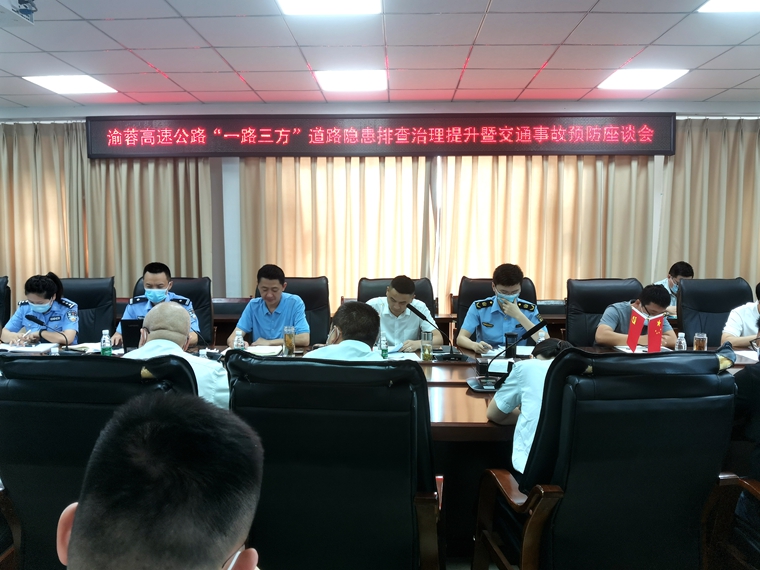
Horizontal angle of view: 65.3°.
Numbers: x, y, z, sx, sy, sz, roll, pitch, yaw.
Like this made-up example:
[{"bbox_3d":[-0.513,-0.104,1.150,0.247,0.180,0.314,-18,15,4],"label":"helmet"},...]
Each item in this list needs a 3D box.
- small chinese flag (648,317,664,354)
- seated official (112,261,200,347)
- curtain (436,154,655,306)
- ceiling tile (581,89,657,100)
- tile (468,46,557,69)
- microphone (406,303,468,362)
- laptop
[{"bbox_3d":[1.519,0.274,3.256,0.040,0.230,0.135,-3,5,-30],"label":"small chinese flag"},{"bbox_3d":[-1.512,0.497,4.049,0.570,1.280,0.750,0,4,2],"label":"seated official"},{"bbox_3d":[1.660,-0.357,5.929,2.187,2.511,0.140,0,5,2],"label":"curtain"},{"bbox_3d":[2.207,-1.762,5.474,0.600,0.020,0.498,0,5,2],"label":"ceiling tile"},{"bbox_3d":[0.951,-1.674,4.369,0.600,0.020,0.600,0,4,2],"label":"tile"},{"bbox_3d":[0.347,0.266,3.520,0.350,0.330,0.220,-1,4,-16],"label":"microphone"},{"bbox_3d":[-1.385,0.304,3.680,0.330,0.220,0.290,0,4,2],"label":"laptop"}]

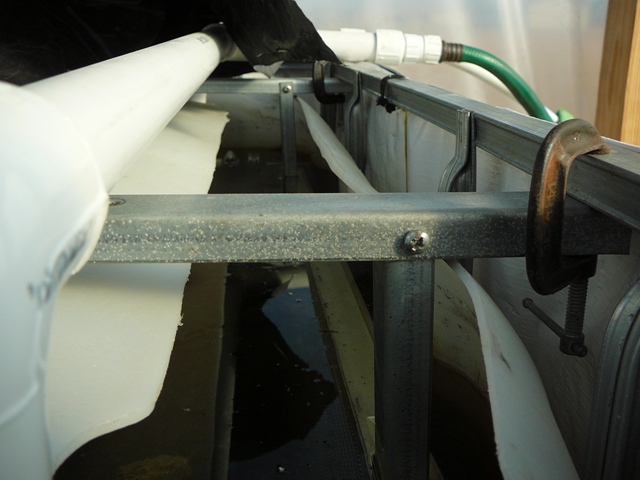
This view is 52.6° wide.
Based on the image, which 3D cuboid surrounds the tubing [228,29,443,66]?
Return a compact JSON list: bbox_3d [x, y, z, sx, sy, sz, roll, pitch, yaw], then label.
[{"bbox_3d":[0.026,-0.318,1.066,0.357,0.058,0.057,0,16,-4],"label":"tubing"}]

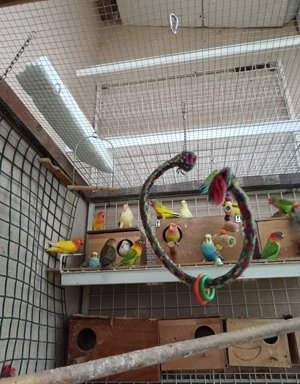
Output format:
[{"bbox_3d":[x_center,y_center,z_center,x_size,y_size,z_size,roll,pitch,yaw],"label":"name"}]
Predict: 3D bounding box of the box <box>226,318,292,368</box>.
[{"bbox_3d":[0.354,0.504,1.059,0.186,0.135,0.142,-2,-21,8],"label":"box"}]

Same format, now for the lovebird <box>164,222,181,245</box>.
[{"bbox_3d":[0.080,0.151,1.129,0.053,0.085,0.105,-5,-22,8],"label":"lovebird"}]

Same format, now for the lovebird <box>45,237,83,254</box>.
[{"bbox_3d":[-0.290,0.185,1.058,0.122,0.059,0.046,7,-23,-20],"label":"lovebird"}]

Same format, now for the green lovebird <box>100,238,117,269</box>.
[{"bbox_3d":[-0.136,0.202,1.027,0.068,0.095,0.048,19,-29,-41],"label":"green lovebird"}]

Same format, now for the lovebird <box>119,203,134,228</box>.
[{"bbox_3d":[-0.092,0.095,1.224,0.050,0.094,0.085,2,-22,-8],"label":"lovebird"}]

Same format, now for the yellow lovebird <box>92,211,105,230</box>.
[{"bbox_3d":[-0.206,0.117,1.245,0.046,0.080,0.085,13,-26,-32],"label":"yellow lovebird"}]

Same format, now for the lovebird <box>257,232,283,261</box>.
[{"bbox_3d":[0.381,0.171,0.979,0.082,0.093,0.048,-7,-22,13],"label":"lovebird"}]

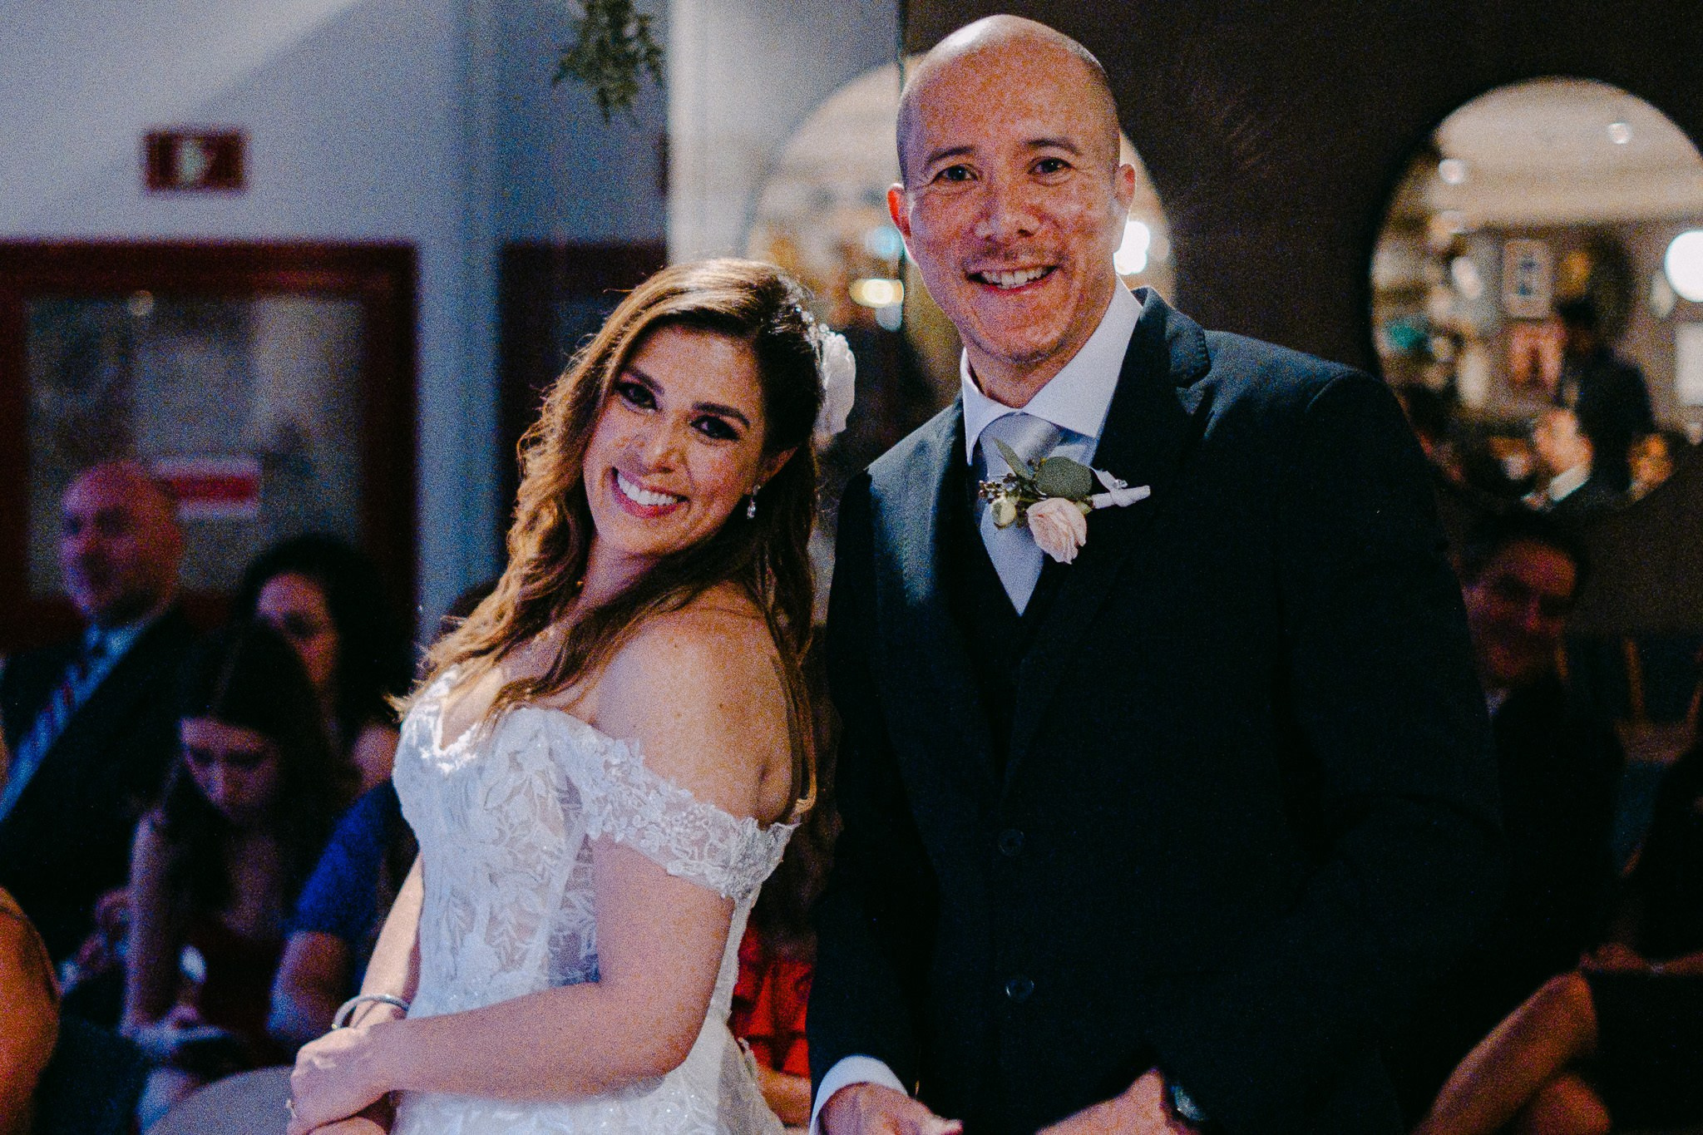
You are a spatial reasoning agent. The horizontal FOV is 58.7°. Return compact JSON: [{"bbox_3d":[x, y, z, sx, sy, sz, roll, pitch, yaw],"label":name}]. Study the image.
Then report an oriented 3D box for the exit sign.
[{"bbox_3d":[-1.735,-1.077,4.000,0.262,0.162,0.040,0,1,-1],"label":"exit sign"}]

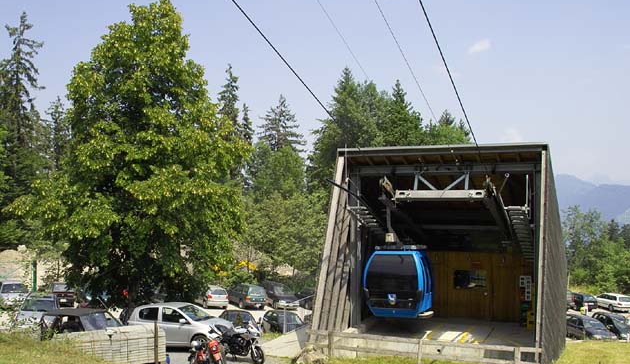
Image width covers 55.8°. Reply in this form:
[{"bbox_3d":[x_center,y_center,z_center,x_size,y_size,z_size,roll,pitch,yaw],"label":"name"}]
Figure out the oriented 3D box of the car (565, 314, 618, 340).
[{"bbox_3d":[16.250,8.600,36.200,1.720,1.430,4.300,0,-4,-7],"label":"car"}]

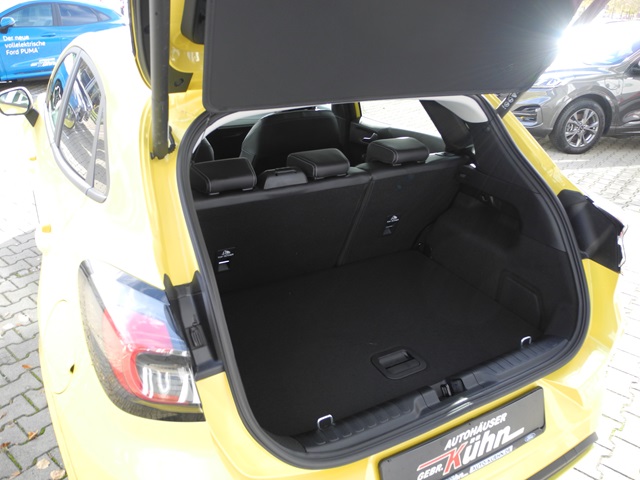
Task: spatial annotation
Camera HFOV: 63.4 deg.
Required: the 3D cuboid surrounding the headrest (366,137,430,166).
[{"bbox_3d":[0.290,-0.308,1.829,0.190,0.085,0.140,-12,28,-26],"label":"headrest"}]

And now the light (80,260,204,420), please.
[{"bbox_3d":[-0.351,0.198,1.011,0.175,0.260,0.310,-12,28,-26],"label":"light"}]

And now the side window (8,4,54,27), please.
[{"bbox_3d":[-5.281,-4.109,9.476,0.080,0.390,0.900,14,28,25],"label":"side window"}]

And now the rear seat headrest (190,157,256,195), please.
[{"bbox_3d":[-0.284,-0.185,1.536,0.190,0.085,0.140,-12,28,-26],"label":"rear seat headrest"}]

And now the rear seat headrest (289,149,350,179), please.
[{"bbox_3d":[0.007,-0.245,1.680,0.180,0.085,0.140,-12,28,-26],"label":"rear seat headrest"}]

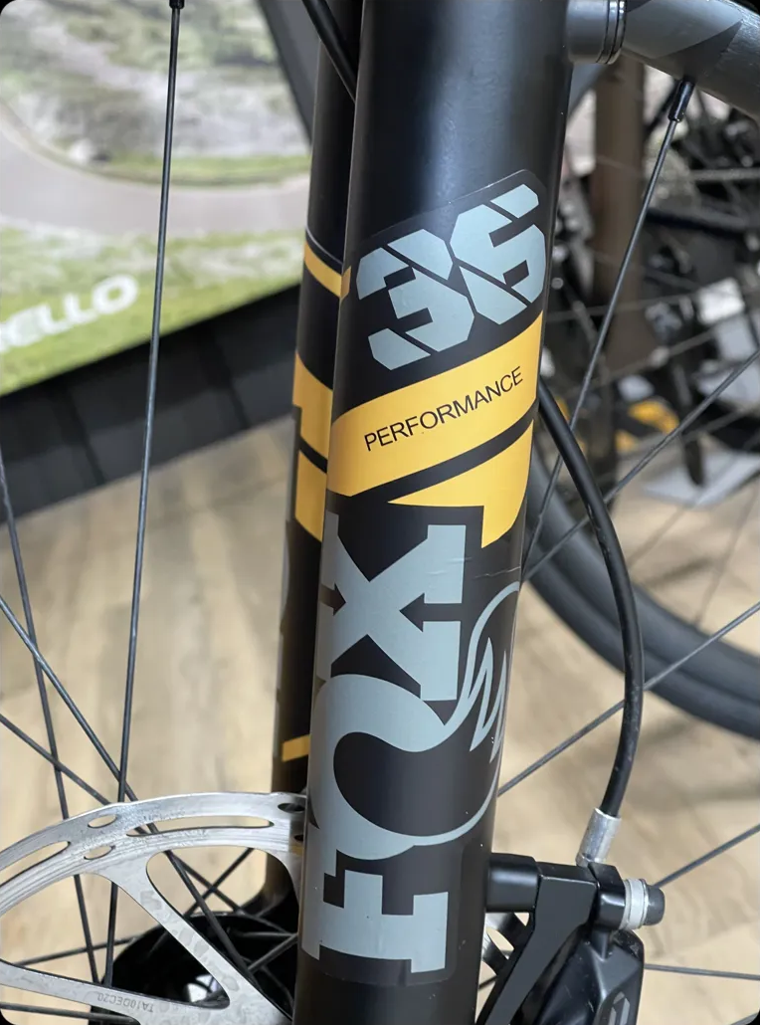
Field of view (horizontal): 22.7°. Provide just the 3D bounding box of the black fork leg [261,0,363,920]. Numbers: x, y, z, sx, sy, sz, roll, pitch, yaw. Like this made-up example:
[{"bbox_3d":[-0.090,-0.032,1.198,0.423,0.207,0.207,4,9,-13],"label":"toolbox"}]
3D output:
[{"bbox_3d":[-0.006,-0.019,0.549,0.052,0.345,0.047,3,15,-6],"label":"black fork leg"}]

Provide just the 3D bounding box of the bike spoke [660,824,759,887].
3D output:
[{"bbox_3d":[0.094,0.098,0.538,0.290,0.002,0.002,-34,16,11],"label":"bike spoke"}]

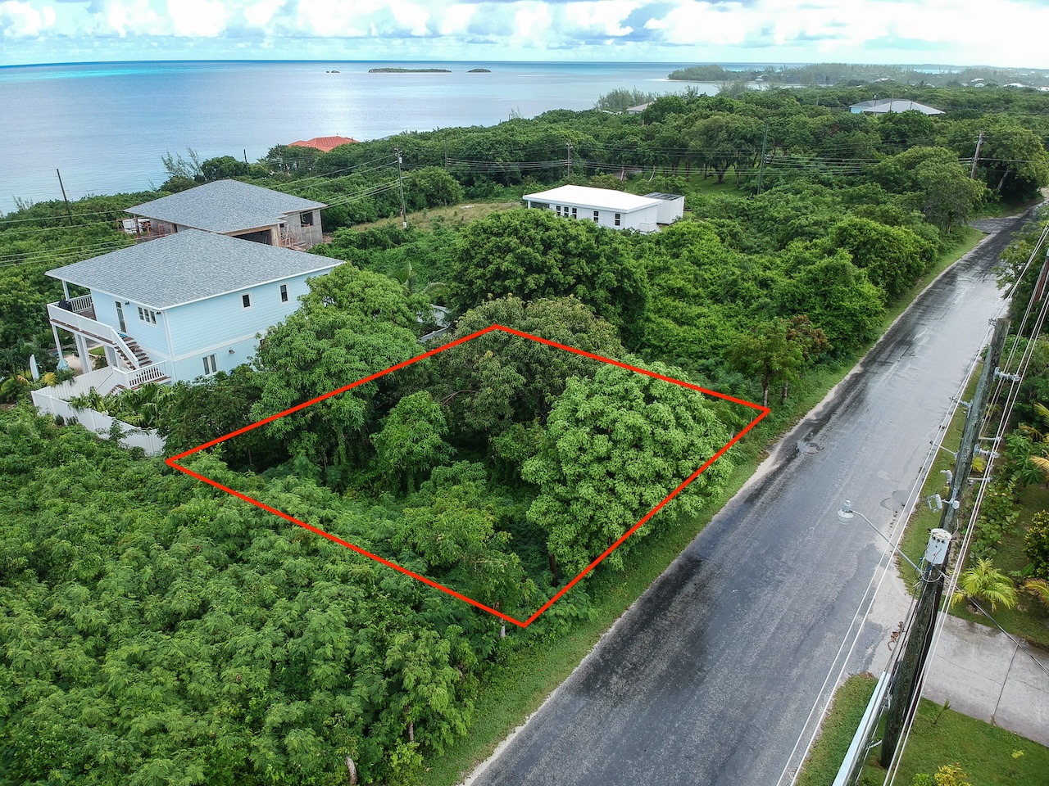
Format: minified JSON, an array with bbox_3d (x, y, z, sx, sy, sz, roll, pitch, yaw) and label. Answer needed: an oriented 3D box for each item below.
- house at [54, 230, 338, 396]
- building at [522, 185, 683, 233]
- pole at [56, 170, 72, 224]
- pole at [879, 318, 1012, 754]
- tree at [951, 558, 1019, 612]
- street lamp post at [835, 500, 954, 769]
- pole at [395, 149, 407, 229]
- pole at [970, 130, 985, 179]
[{"bbox_3d":[-21.391,-6.550,49.480,13.020,8.159,13.888,17,29,33],"label":"house"},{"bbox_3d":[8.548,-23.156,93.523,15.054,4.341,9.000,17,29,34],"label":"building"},{"bbox_3d":[-60.740,-25.088,100.410,0.300,8.726,0.300,17,29,33],"label":"pole"},{"bbox_3d":[8.170,3.483,14.942,0.340,10.374,0.340,17,29,33],"label":"pole"},{"bbox_3d":[13.304,5.318,21.654,1.800,1.600,1.800,17,29,33],"label":"tree"},{"bbox_3d":[7.465,5.267,16.315,2.350,6.000,0.450,17,29,33],"label":"street lamp post"},{"bbox_3d":[-14.016,-22.882,87.176,0.300,9.727,0.300,17,29,33],"label":"pole"},{"bbox_3d":[43.037,-20.649,72.861,0.300,8.600,0.300,17,29,33],"label":"pole"}]

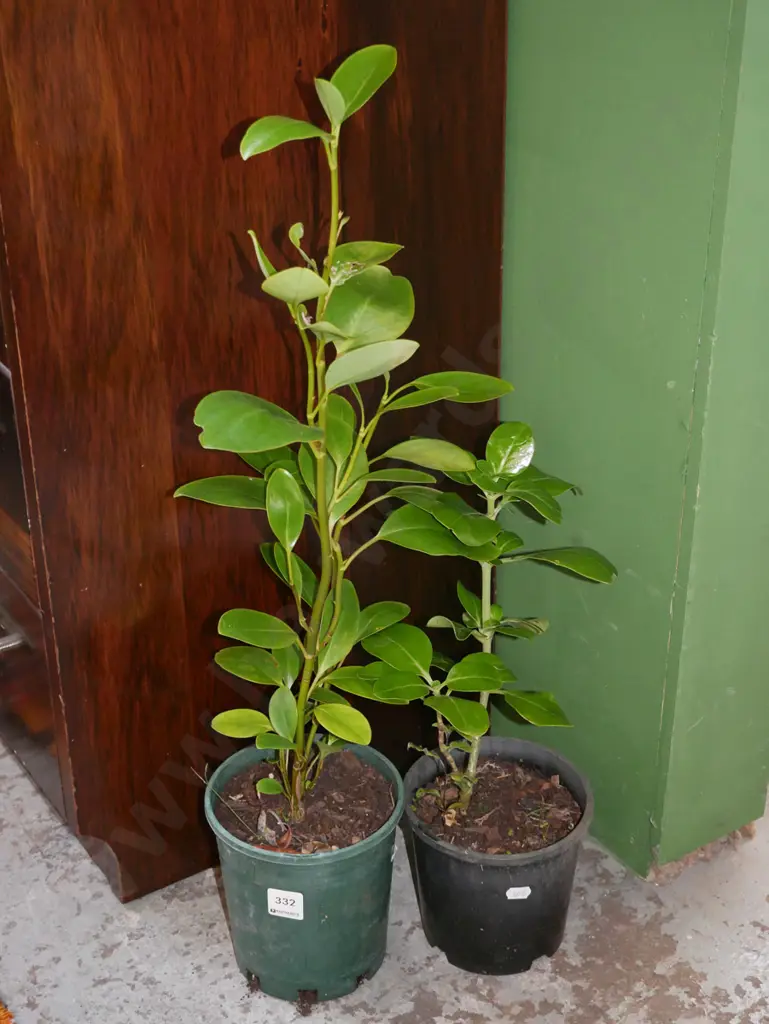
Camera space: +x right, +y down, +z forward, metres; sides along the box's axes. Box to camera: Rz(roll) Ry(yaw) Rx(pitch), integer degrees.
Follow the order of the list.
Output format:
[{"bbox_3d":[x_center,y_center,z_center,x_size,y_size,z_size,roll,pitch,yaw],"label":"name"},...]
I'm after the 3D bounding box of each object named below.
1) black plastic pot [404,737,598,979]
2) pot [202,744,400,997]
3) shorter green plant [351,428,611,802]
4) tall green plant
[{"bbox_3d":[0.120,0.385,1.950,0.204,0.184,0.204,0,32,0],"label":"black plastic pot"},{"bbox_3d":[-0.080,0.373,1.846,0.200,0.207,0.200,0,30,0],"label":"pot"},{"bbox_3d":[0.094,0.115,1.736,0.265,0.455,0.240,0,30,0],"label":"shorter green plant"},{"bbox_3d":[-0.039,-0.026,1.606,0.310,0.785,0.260,0,30,0],"label":"tall green plant"}]

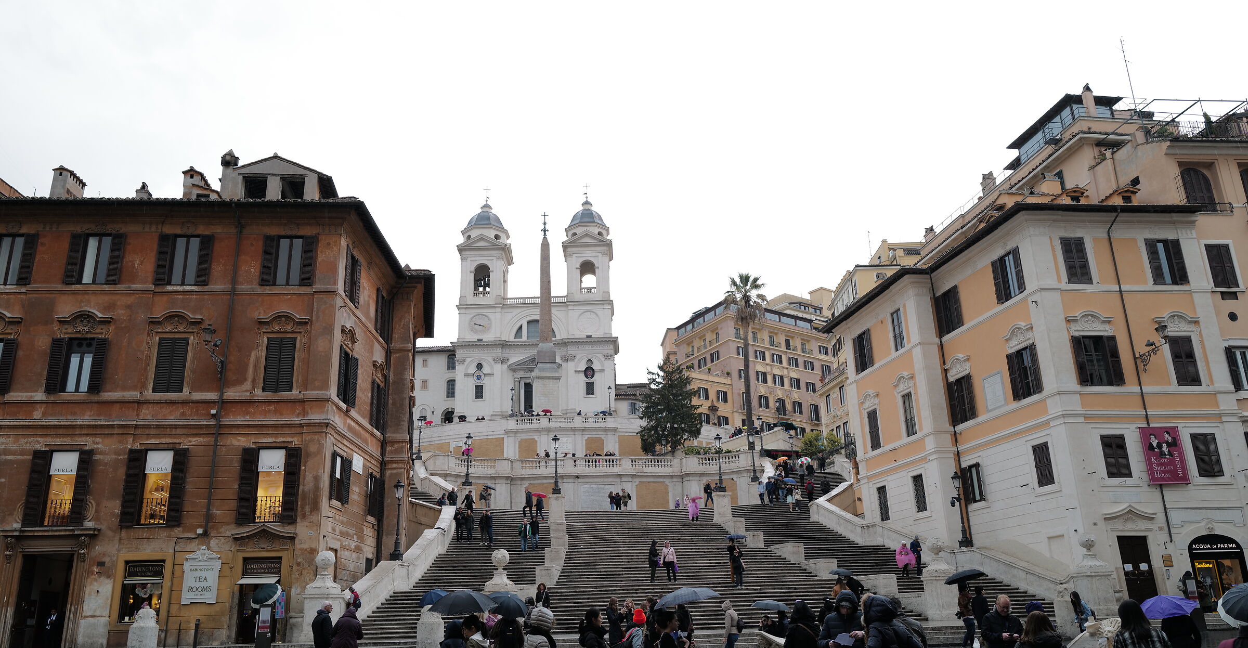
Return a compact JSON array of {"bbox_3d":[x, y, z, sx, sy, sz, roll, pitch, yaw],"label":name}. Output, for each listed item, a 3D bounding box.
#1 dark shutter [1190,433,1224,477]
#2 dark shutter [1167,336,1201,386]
[{"bbox_3d":[21.855,4.918,36.405,1.014,1.641,0.100,0,-18,-7],"label":"dark shutter"},{"bbox_3d":[21.680,1.425,37.546,0.985,1.960,0.100,0,-18,-7],"label":"dark shutter"}]

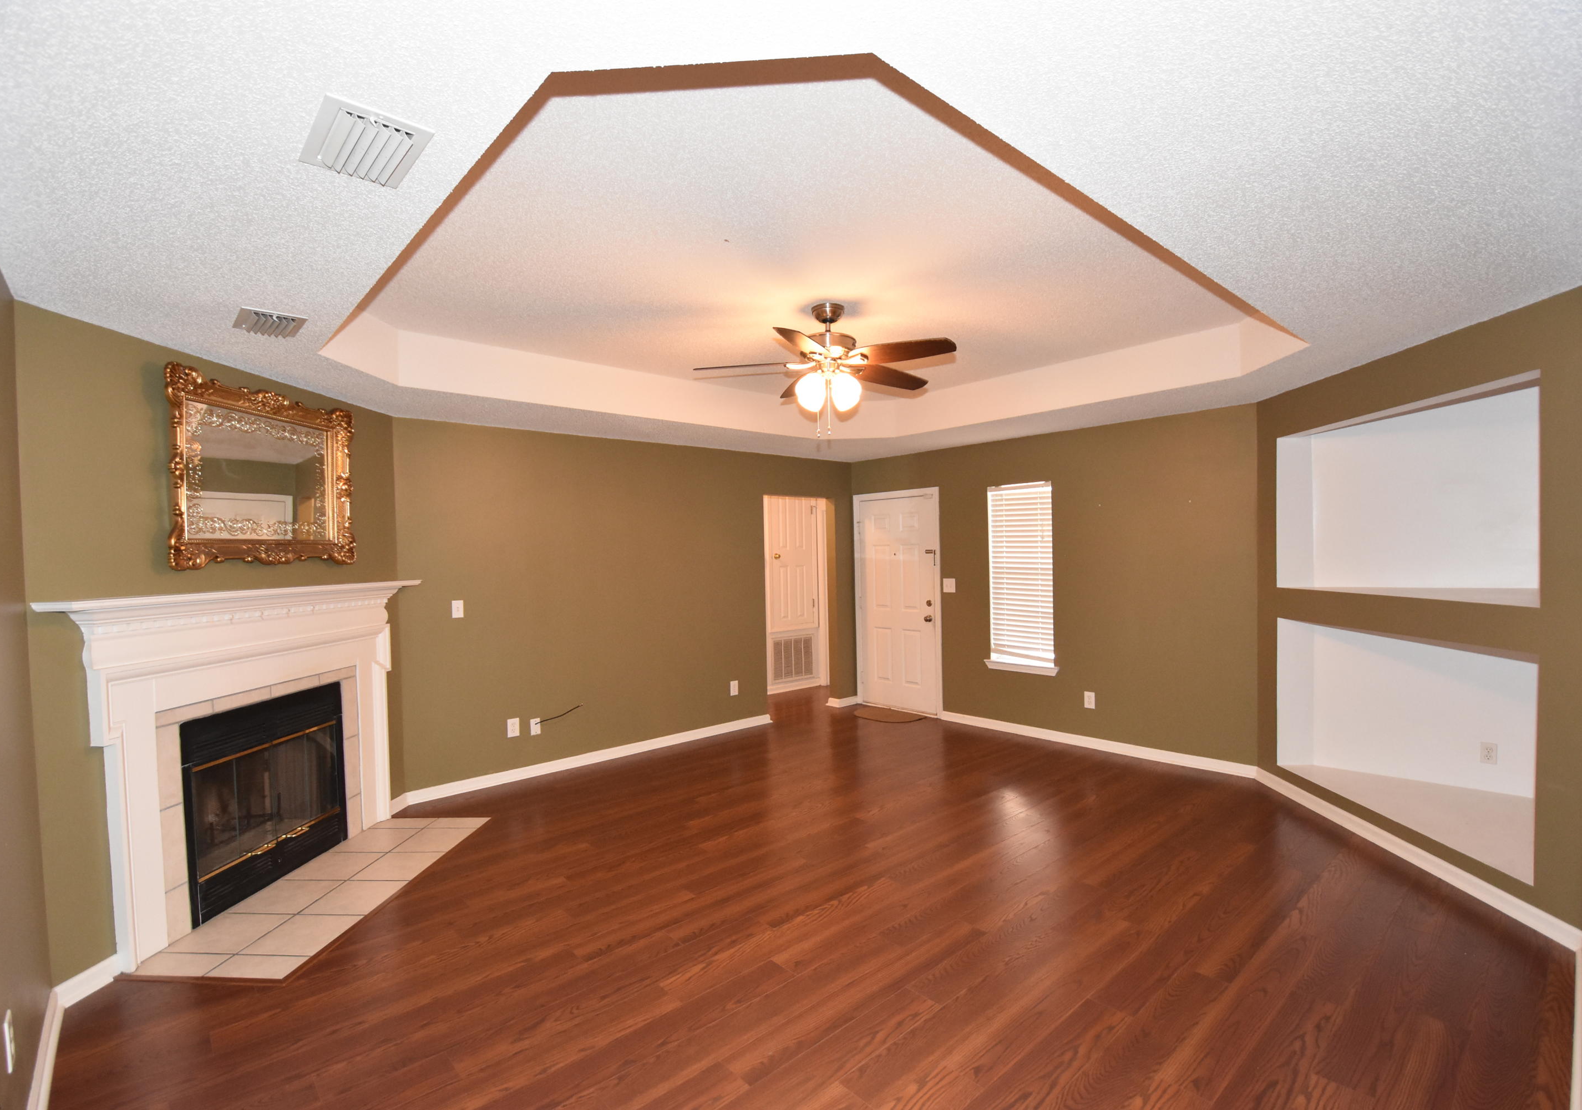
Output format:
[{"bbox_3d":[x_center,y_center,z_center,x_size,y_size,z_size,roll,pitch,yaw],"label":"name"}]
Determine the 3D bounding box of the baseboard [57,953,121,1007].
[{"bbox_3d":[-2.547,1.553,2.522,0.020,0.085,0.225,-1,1,5],"label":"baseboard"}]

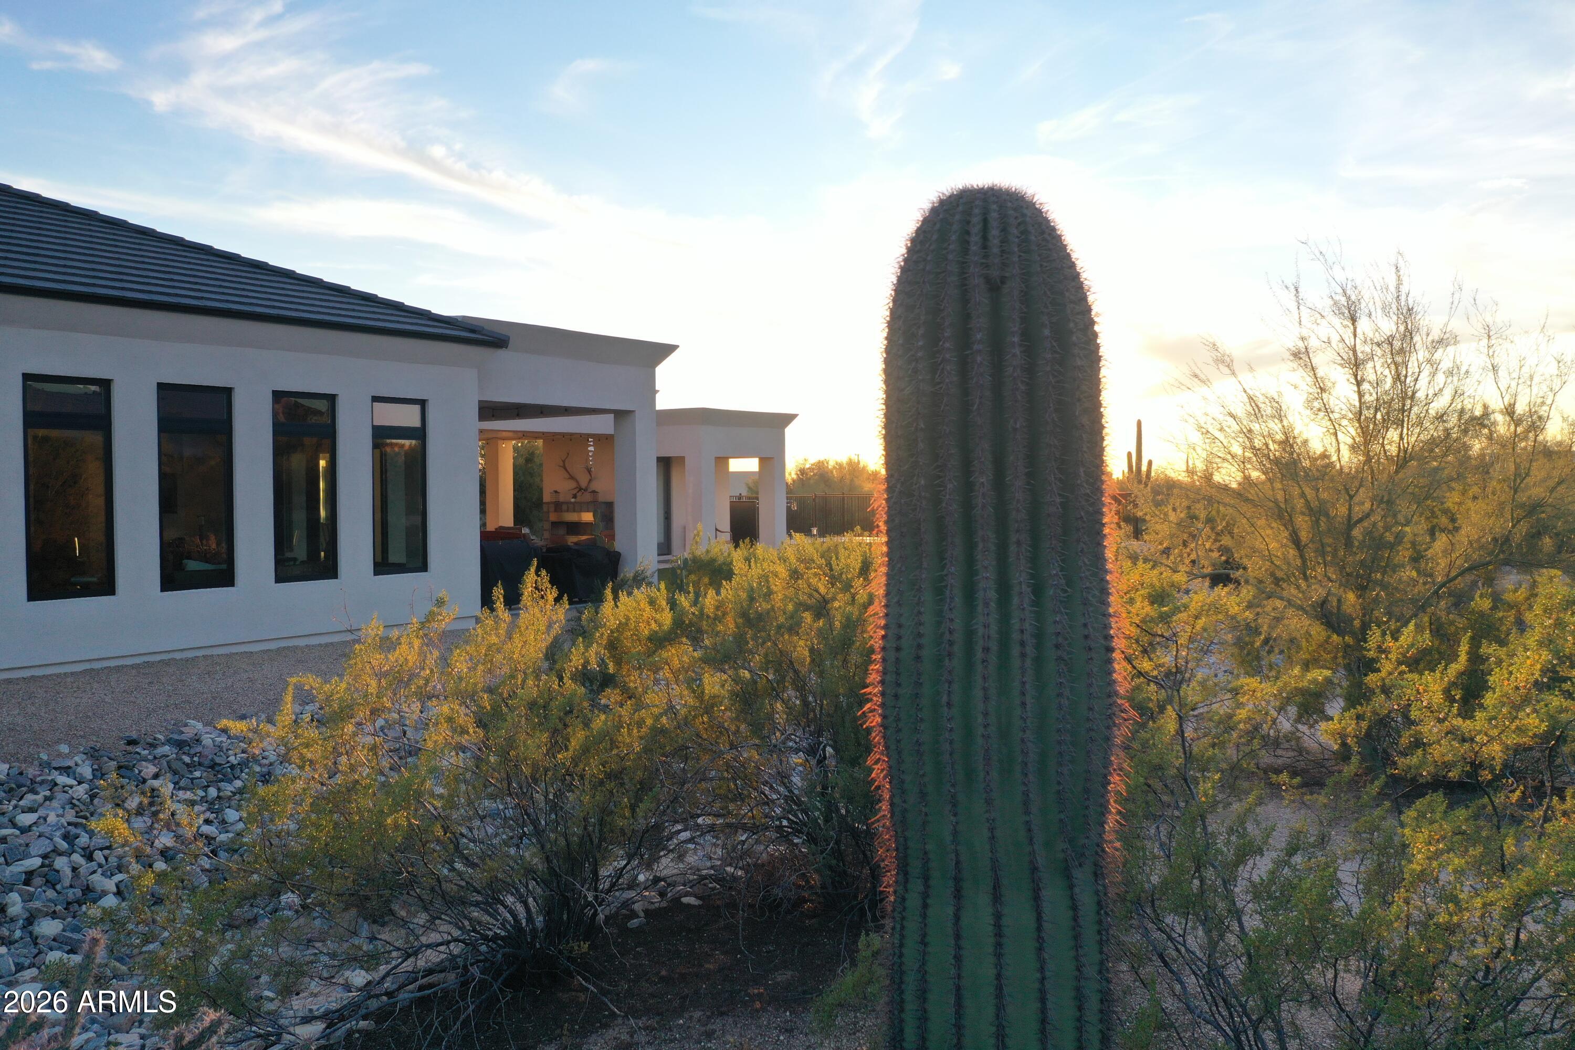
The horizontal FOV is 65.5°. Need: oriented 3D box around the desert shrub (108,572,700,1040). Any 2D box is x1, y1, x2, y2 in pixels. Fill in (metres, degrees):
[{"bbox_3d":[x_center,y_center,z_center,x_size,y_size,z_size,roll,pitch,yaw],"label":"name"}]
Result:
[{"bbox_3d":[-1.760,1.190,5.750,2.600,1.870,2.100,0,2,0],"label":"desert shrub"}]

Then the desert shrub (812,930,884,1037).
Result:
[{"bbox_3d":[0.285,1.930,5.200,0.400,0.430,0.380,0,2,0],"label":"desert shrub"}]

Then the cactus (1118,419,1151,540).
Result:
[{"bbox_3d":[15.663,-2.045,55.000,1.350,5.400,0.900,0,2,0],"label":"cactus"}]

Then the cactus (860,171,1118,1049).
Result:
[{"bbox_3d":[0.386,0.820,2.280,0.460,2.900,0.460,0,2,0],"label":"cactus"}]

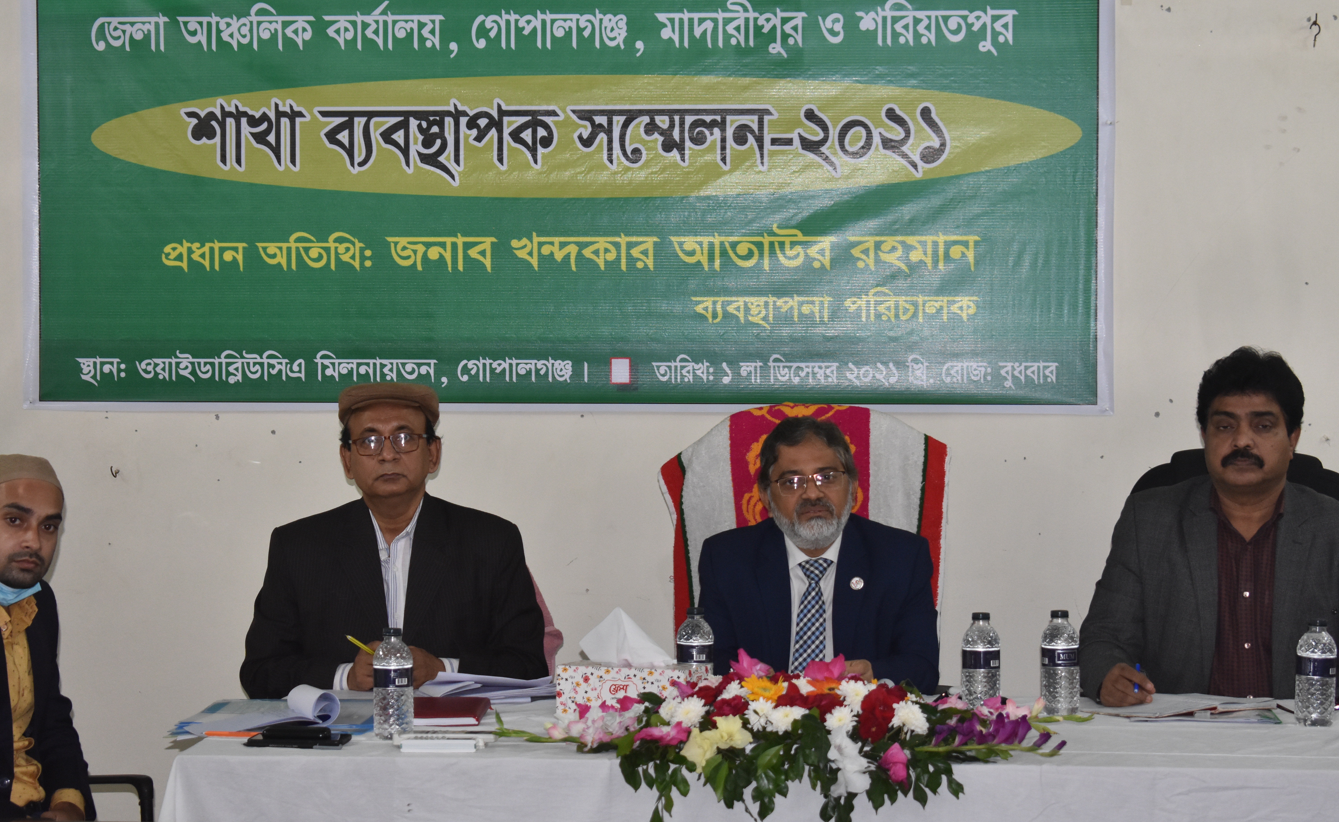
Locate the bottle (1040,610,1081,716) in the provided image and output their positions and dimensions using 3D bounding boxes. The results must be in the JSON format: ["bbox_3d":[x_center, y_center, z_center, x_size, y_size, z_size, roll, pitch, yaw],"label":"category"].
[{"bbox_3d":[0.689,0.444,5.370,0.067,0.181,0.067,0,1,0],"label":"bottle"}]

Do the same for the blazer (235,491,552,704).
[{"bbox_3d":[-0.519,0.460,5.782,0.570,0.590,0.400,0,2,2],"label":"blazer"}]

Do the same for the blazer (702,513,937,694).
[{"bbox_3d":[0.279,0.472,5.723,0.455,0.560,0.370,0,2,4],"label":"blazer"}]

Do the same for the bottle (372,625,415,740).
[{"bbox_3d":[-0.459,0.451,5.070,0.066,0.182,0.066,0,2,5],"label":"bottle"}]

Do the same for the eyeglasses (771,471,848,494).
[{"bbox_3d":[0.256,0.128,5.540,0.140,0.042,0.140,-6,0,-2],"label":"eyeglasses"}]

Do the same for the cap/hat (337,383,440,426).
[{"bbox_3d":[-0.520,-0.008,5.650,0.185,0.090,0.260,-1,-2,-1],"label":"cap/hat"}]

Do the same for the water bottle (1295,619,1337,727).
[{"bbox_3d":[1.096,0.443,5.170,0.066,0.182,0.066,0,2,5],"label":"water bottle"}]

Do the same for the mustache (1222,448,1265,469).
[{"bbox_3d":[1.020,0.085,5.420,0.077,0.035,0.030,1,2,16],"label":"mustache"}]

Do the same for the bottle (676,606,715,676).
[{"bbox_3d":[0.045,0.442,5.460,0.067,0.181,0.067,0,1,0],"label":"bottle"}]

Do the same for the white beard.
[{"bbox_3d":[0.266,0.203,5.680,0.155,0.120,0.110,-6,2,5],"label":"white beard"}]

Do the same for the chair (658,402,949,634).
[{"bbox_3d":[0.264,0.617,5.848,0.620,1.240,0.680,0,2,5],"label":"chair"}]

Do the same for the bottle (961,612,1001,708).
[{"bbox_3d":[0.544,0.440,5.320,0.066,0.182,0.066,0,2,5],"label":"bottle"}]

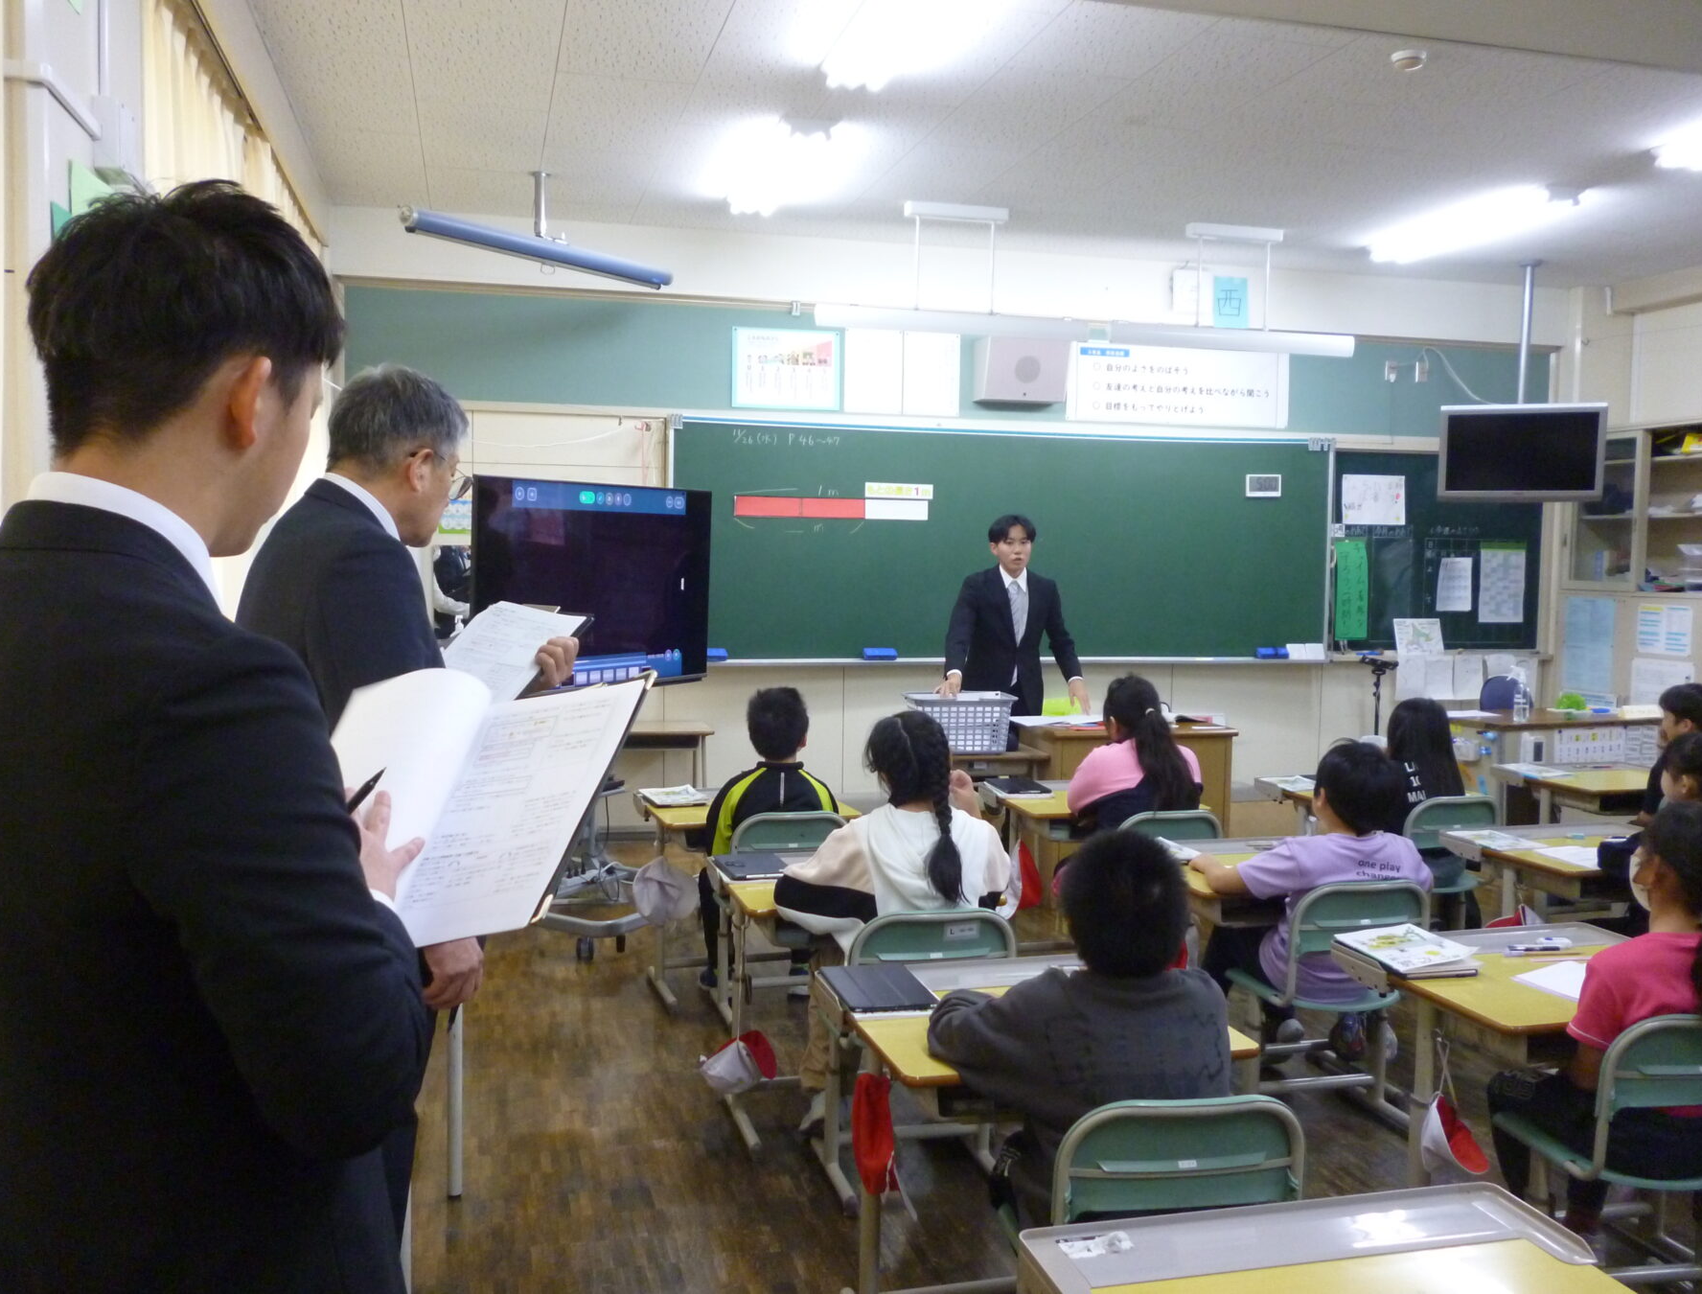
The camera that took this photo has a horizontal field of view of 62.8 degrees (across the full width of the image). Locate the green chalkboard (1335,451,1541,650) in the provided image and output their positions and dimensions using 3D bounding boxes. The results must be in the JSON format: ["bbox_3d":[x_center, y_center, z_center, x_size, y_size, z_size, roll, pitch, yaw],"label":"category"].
[{"bbox_3d":[3.300,-0.530,7.822,1.330,1.120,0.040,0,4,-13],"label":"green chalkboard"}]

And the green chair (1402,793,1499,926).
[{"bbox_3d":[1.916,0.787,4.758,0.370,0.645,0.430,0,4,-15],"label":"green chair"}]

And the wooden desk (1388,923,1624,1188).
[{"bbox_3d":[1.373,0.929,2.789,0.630,0.585,0.580,0,4,-15],"label":"wooden desk"}]

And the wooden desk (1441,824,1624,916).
[{"bbox_3d":[2.235,0.906,4.245,0.670,0.600,0.560,0,4,-13],"label":"wooden desk"}]

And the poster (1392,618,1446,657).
[{"bbox_3d":[3.237,-0.057,7.937,0.305,0.207,0.010,0,-9,-15],"label":"poster"}]

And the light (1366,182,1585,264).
[{"bbox_3d":[2.751,-1.872,6.277,0.210,0.100,1.240,0,5,-15],"label":"light"}]

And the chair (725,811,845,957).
[{"bbox_3d":[-0.229,0.826,4.452,0.390,0.690,0.450,0,5,-15],"label":"chair"}]

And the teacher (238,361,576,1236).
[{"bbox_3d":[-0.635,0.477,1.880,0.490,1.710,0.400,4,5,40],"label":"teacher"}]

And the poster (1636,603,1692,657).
[{"bbox_3d":[4.296,-0.087,7.364,0.010,0.257,0.350,0,5,-15],"label":"poster"}]

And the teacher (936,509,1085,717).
[{"bbox_3d":[0.689,0.216,6.085,0.640,1.585,0.460,0,4,-15],"label":"teacher"}]

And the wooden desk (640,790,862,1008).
[{"bbox_3d":[-0.357,0.830,4.722,0.670,0.600,0.560,0,4,-18],"label":"wooden desk"}]

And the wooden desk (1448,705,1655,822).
[{"bbox_3d":[3.178,0.674,6.361,1.100,0.710,0.680,0,4,-18],"label":"wooden desk"}]

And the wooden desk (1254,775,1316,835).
[{"bbox_3d":[1.898,0.838,5.116,0.700,0.620,0.580,0,5,-15],"label":"wooden desk"}]

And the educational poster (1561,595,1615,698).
[{"bbox_3d":[4.097,-0.006,7.760,0.020,0.530,0.360,0,4,-13],"label":"educational poster"}]

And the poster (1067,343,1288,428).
[{"bbox_3d":[1.750,-1.378,7.396,1.270,0.400,0.020,0,4,-13],"label":"poster"}]

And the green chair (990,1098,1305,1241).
[{"bbox_3d":[0.433,1.003,2.296,0.410,0.720,0.460,0,5,-9],"label":"green chair"}]

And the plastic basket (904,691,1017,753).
[{"bbox_3d":[0.425,0.300,5.679,0.430,0.225,0.300,0,4,-15],"label":"plastic basket"}]

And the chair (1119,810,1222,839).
[{"bbox_3d":[0.933,0.790,4.488,0.370,0.645,0.430,0,4,-15],"label":"chair"}]

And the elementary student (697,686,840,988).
[{"bbox_3d":[-0.261,0.645,4.515,0.440,1.040,0.580,0,5,-15],"label":"elementary student"}]

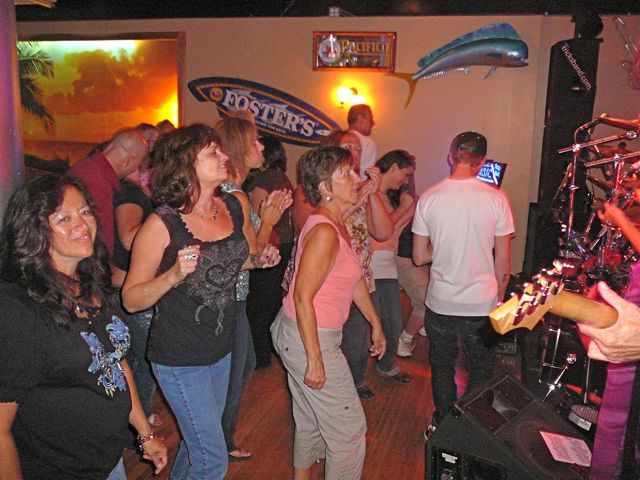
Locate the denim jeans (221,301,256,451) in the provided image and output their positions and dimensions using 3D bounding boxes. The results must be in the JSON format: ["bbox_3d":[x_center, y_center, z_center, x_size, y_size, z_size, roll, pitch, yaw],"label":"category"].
[{"bbox_3d":[-0.486,0.677,3.397,0.330,0.890,0.380,2,9,12],"label":"denim jeans"}]

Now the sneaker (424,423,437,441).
[{"bbox_3d":[0.668,1.076,3.697,0.105,0.115,0.290,-1,9,-9],"label":"sneaker"}]

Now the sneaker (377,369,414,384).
[{"bbox_3d":[0.532,0.952,4.589,0.270,0.100,0.100,7,11,36],"label":"sneaker"}]

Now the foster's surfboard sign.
[{"bbox_3d":[-0.484,-1.171,5.850,1.490,0.450,0.060,18,14,7],"label":"foster's surfboard sign"}]

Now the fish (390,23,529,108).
[{"bbox_3d":[1.217,-1.542,5.750,1.200,0.500,0.210,-14,7,7],"label":"fish"}]

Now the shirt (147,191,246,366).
[{"bbox_3d":[-0.466,0.158,2.501,0.290,0.670,0.430,9,12,43],"label":"shirt"}]

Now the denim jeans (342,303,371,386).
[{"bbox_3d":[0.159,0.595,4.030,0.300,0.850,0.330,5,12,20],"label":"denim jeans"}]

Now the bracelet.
[{"bbox_3d":[-0.558,0.644,2.080,0.065,0.025,0.070,-29,15,11],"label":"bracelet"}]

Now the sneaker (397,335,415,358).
[{"bbox_3d":[0.666,0.859,5.161,0.100,0.120,0.270,-2,9,-20],"label":"sneaker"}]

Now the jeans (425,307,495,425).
[{"bbox_3d":[0.770,0.654,3.570,0.390,0.800,0.280,2,12,6],"label":"jeans"}]

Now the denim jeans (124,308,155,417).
[{"bbox_3d":[-1.106,0.645,3.798,0.340,0.860,0.380,2,9,12],"label":"denim jeans"}]

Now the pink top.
[{"bbox_3d":[0.007,0.133,2.830,0.260,0.480,0.370,8,12,16],"label":"pink top"}]

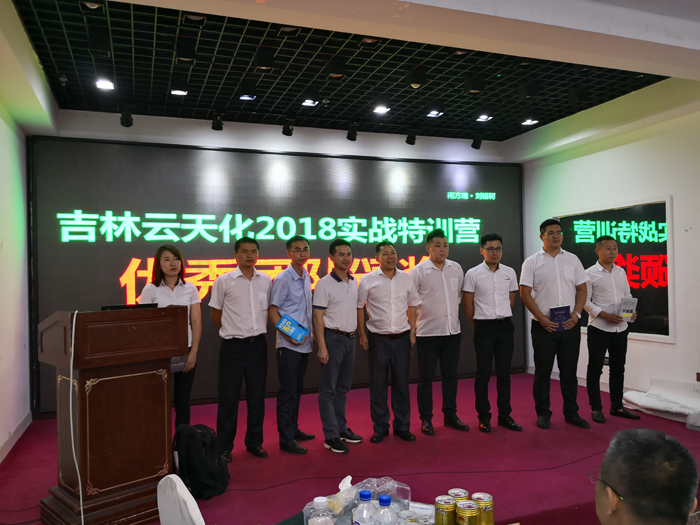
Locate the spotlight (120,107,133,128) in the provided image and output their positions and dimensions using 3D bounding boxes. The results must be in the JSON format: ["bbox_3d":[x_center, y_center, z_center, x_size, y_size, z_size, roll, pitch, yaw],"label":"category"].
[{"bbox_3d":[-2.225,-1.447,5.435,0.118,0.200,0.140,-1,-1,-19],"label":"spotlight"}]

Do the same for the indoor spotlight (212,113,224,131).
[{"bbox_3d":[-1.382,-1.475,5.726,0.118,0.190,0.140,-1,-1,-19],"label":"indoor spotlight"}]

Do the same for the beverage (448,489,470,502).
[{"bbox_3d":[0.339,0.760,1.691,0.066,0.092,0.066,-1,-1,-19],"label":"beverage"}]

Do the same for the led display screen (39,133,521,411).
[{"bbox_3d":[-0.424,0.083,6.454,5.880,2.760,0.120,-1,-1,-19],"label":"led display screen"}]

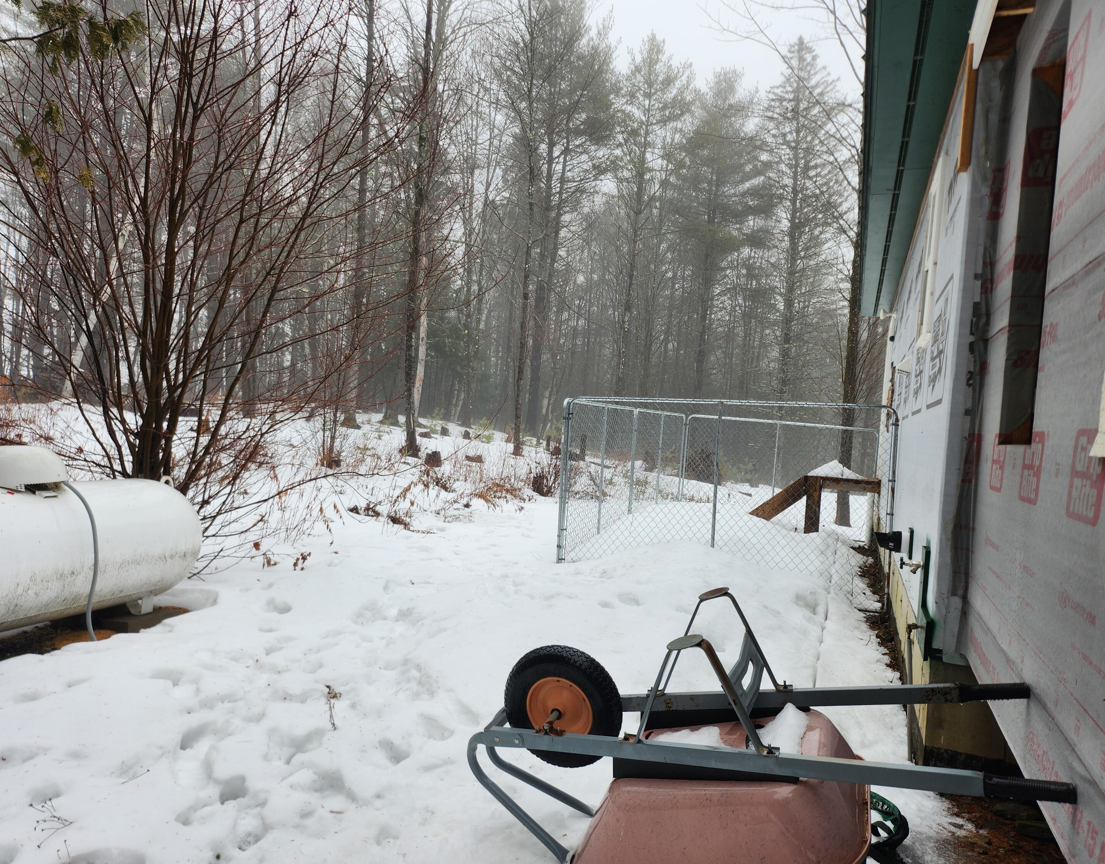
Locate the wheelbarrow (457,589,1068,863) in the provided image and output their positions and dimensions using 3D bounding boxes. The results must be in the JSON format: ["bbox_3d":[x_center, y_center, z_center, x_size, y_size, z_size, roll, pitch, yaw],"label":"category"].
[{"bbox_3d":[0.517,0.859,2.317,1.614,0.686,0.660,-12,2,22],"label":"wheelbarrow"}]

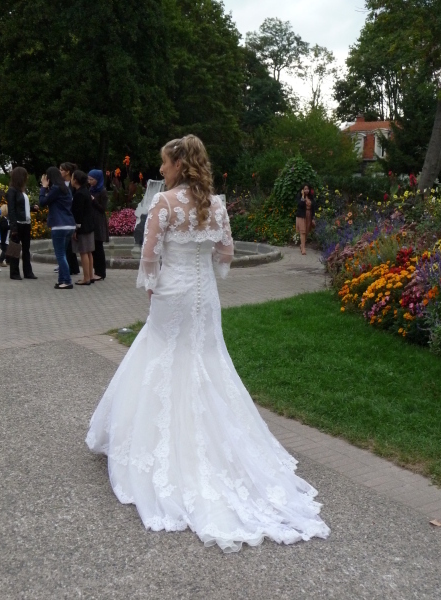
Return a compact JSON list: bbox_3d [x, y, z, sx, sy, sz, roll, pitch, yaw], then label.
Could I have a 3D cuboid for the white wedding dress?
[{"bbox_3d":[-0.110,0.180,3.370,1.080,1.430,1.420,-2,10,-11],"label":"white wedding dress"}]

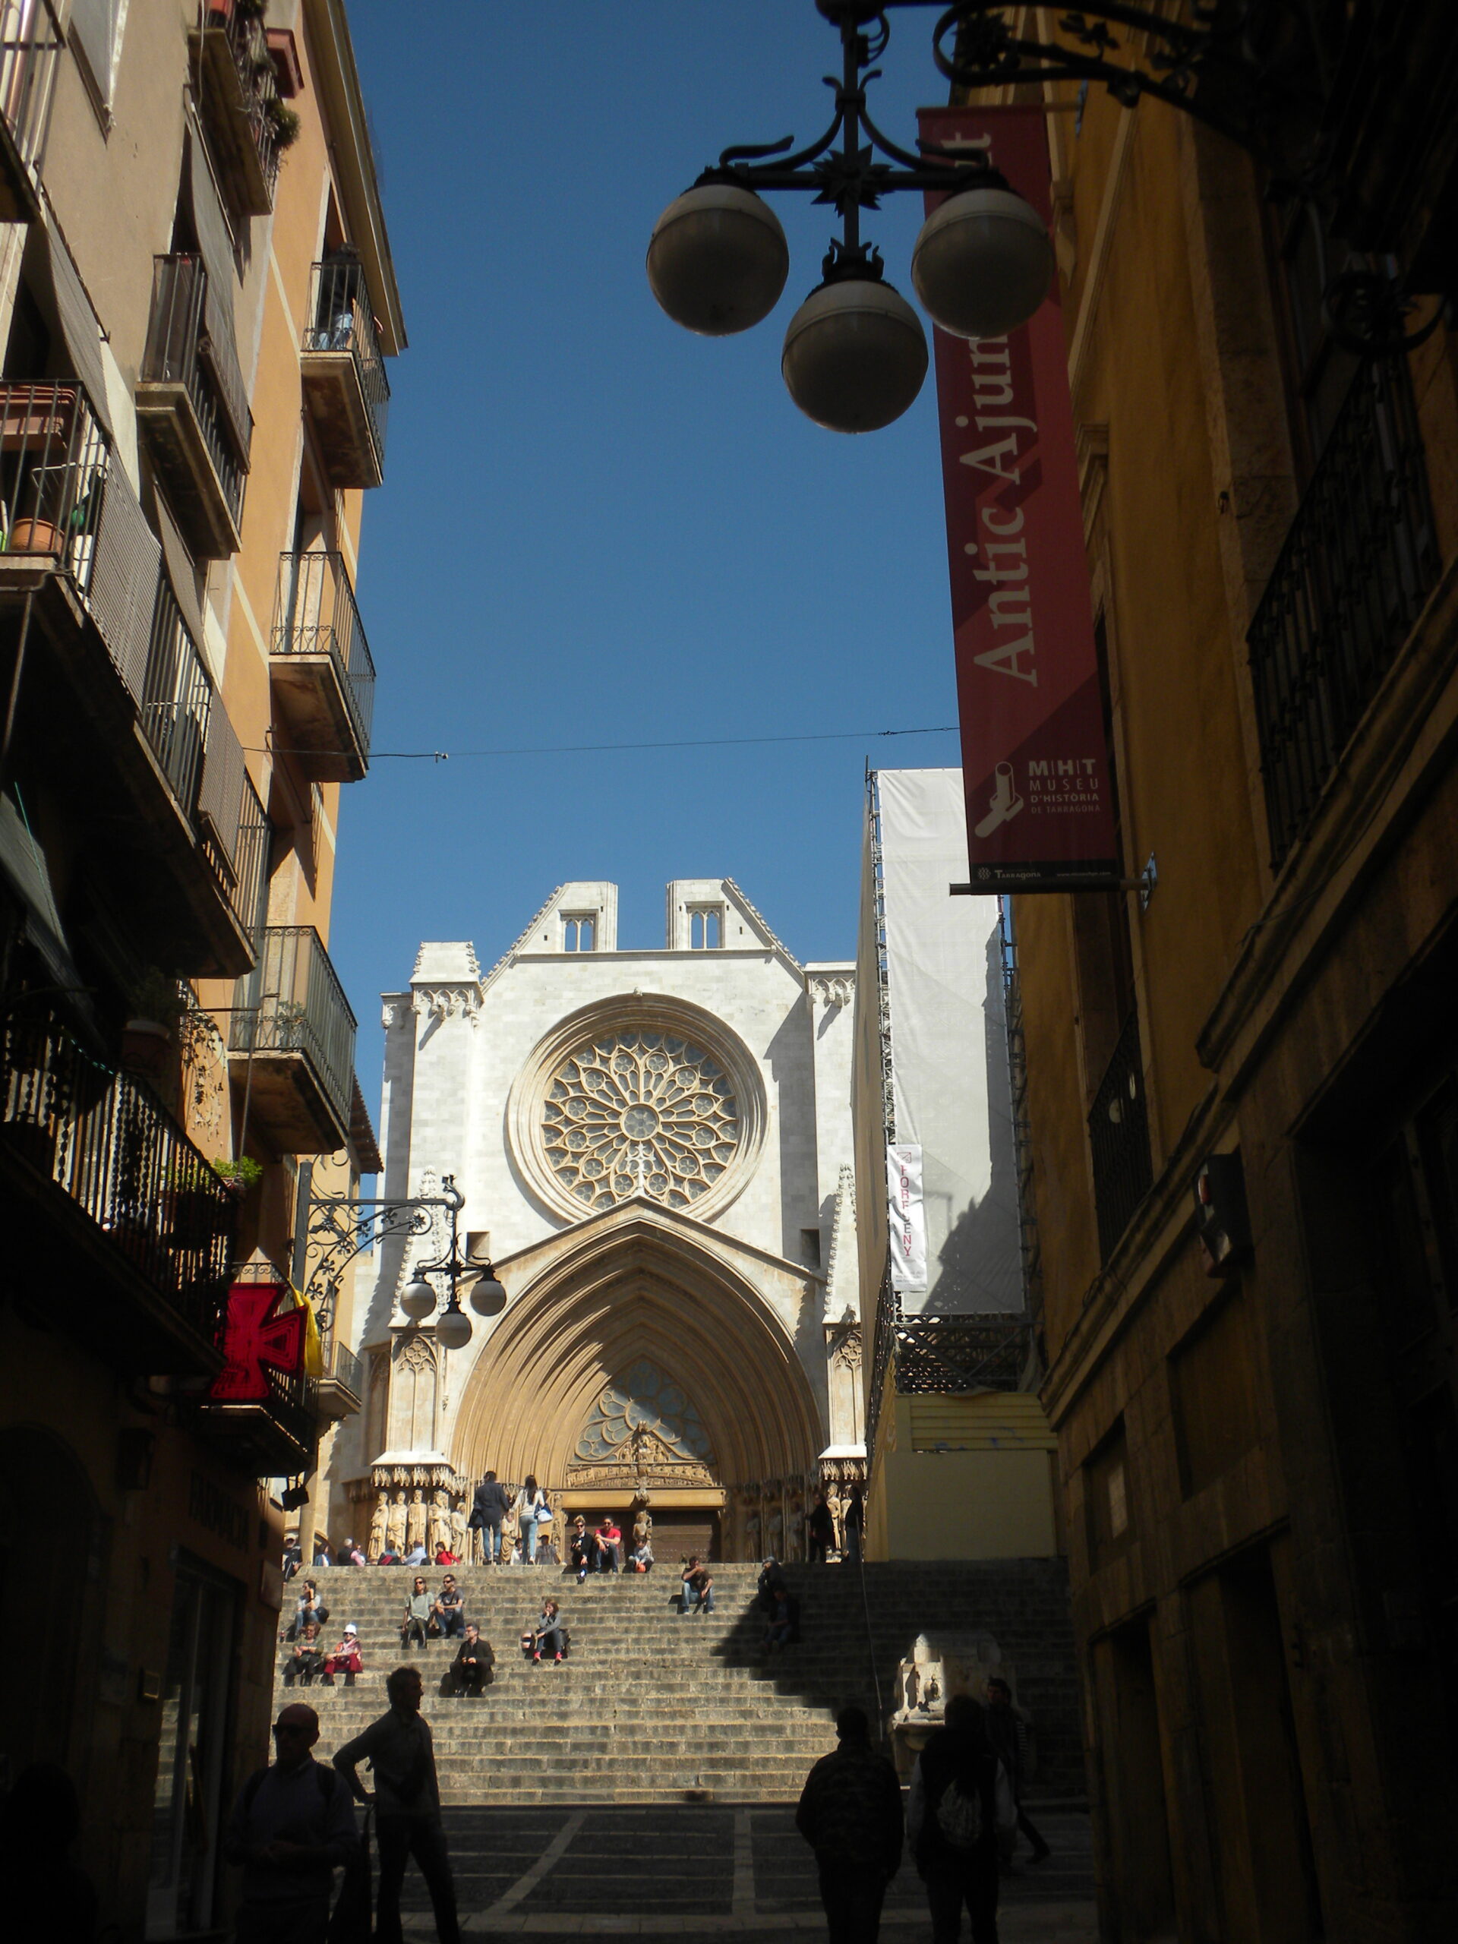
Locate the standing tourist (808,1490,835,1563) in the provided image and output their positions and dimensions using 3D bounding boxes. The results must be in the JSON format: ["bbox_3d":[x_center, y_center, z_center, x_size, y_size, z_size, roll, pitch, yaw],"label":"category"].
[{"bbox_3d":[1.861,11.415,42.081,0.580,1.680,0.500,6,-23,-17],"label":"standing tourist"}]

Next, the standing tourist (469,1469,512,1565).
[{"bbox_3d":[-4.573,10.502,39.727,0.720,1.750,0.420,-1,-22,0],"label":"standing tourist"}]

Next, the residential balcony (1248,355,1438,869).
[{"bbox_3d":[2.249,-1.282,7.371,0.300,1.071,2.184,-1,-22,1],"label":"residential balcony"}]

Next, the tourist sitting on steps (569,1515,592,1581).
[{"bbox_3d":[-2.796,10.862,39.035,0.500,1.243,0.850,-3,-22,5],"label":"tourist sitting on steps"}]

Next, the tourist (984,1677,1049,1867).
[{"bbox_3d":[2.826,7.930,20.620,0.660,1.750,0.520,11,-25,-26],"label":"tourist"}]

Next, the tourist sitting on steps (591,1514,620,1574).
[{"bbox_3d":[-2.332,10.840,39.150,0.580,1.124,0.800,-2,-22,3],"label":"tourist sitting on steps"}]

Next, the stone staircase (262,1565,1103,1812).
[{"bbox_3d":[-0.833,10.996,33.040,16.000,4.261,11.900,-1,-22,0],"label":"stone staircase"}]

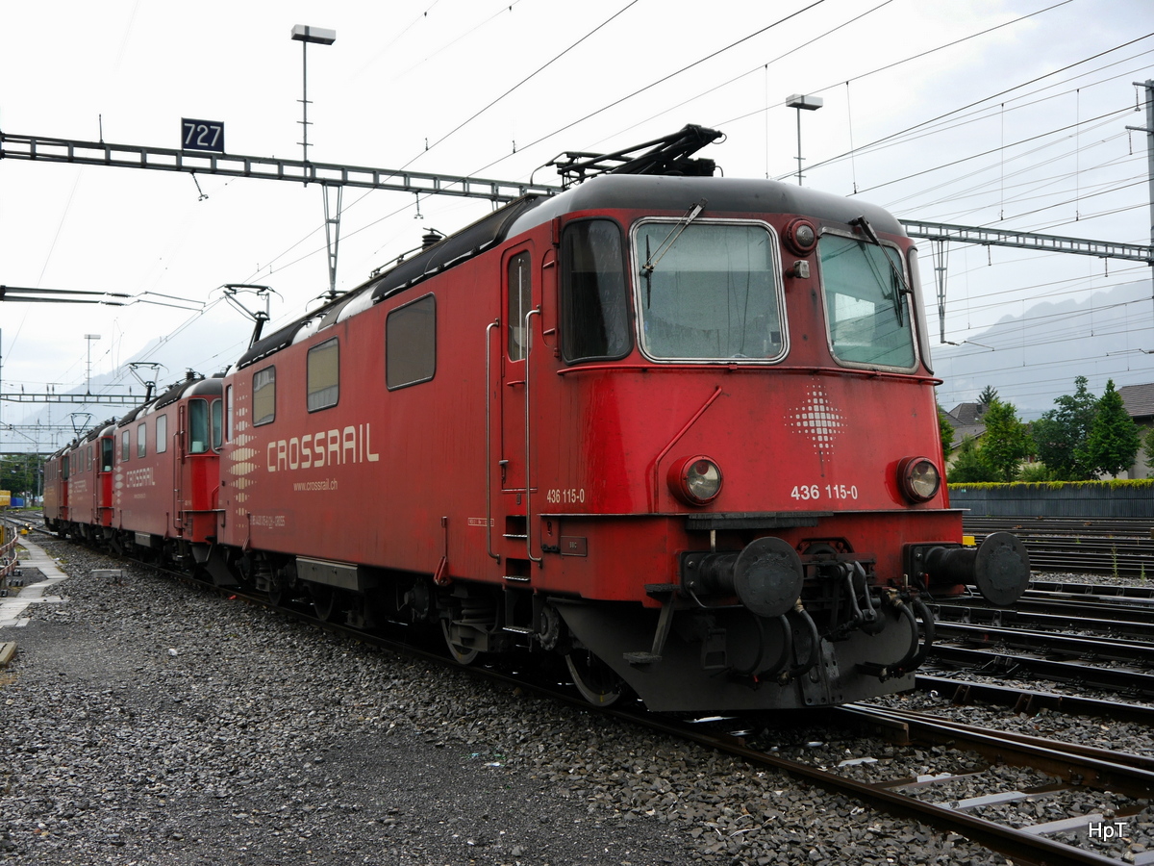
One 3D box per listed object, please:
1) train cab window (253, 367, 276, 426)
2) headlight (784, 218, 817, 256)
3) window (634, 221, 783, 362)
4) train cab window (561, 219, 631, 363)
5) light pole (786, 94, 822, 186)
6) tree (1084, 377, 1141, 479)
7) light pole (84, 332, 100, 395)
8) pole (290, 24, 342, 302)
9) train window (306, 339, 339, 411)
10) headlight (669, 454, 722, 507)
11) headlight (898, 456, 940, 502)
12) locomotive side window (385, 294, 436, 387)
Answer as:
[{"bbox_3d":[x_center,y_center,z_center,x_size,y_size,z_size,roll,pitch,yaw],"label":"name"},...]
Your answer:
[{"bbox_3d":[-3.980,-0.453,16.965,0.060,0.710,1.347,1,-3,-25],"label":"train cab window"},{"bbox_3d":[1.484,-1.289,8.848,0.250,0.250,0.150,1,-3,-25],"label":"headlight"},{"bbox_3d":[0.865,-0.924,8.680,1.000,0.970,0.080,0,-12,-9],"label":"window"},{"bbox_3d":[0.110,-0.919,8.666,0.480,0.930,0.110,-1,-10,28],"label":"train cab window"},{"bbox_3d":[5.554,-6.792,32.700,0.830,2.995,0.400,1,-3,-25],"label":"light pole"},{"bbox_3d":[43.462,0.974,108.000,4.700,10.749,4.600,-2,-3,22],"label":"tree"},{"bbox_3d":[-26.534,-3.725,73.000,0.820,3.343,0.400,1,-3,-25],"label":"light pole"},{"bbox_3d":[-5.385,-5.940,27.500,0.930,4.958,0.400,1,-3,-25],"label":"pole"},{"bbox_3d":[-2.730,-0.605,14.315,0.060,0.710,1.362,1,-3,-25],"label":"train window"},{"bbox_3d":[0.754,0.306,8.357,0.290,0.300,0.190,1,-3,-25],"label":"headlight"},{"bbox_3d":[2.314,0.328,9.092,0.290,0.300,0.190,1,-3,-25],"label":"headlight"},{"bbox_3d":[-1.456,-0.760,11.614,0.060,0.710,1.389,1,-3,-25],"label":"locomotive side window"}]

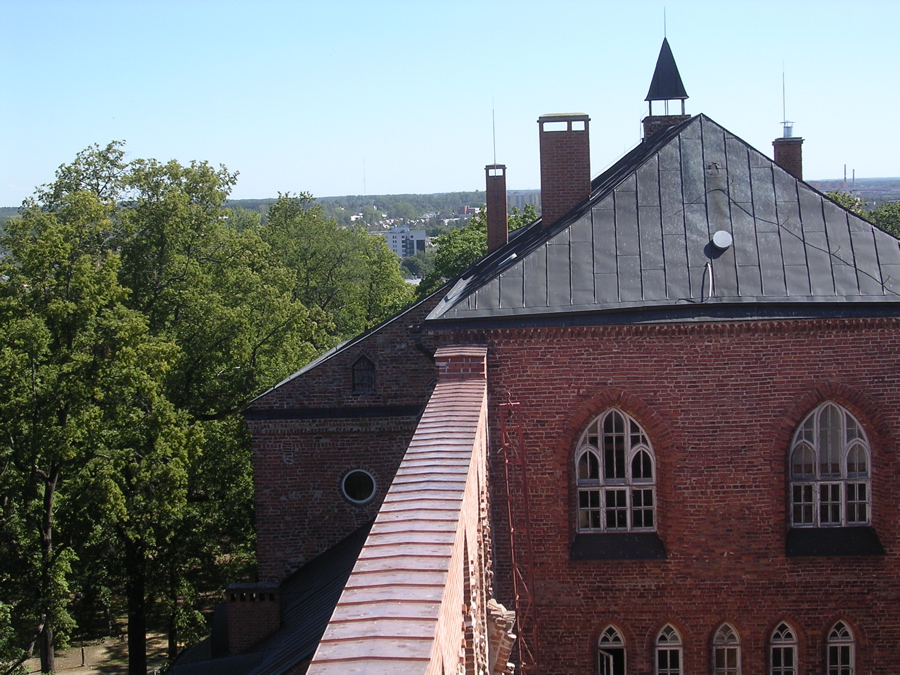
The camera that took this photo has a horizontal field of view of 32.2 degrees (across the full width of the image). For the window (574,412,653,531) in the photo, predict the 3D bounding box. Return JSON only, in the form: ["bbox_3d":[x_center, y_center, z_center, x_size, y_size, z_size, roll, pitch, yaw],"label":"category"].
[{"bbox_3d":[3.726,3.011,35.121,1.817,2.826,0.220,-2,5,2],"label":"window"}]

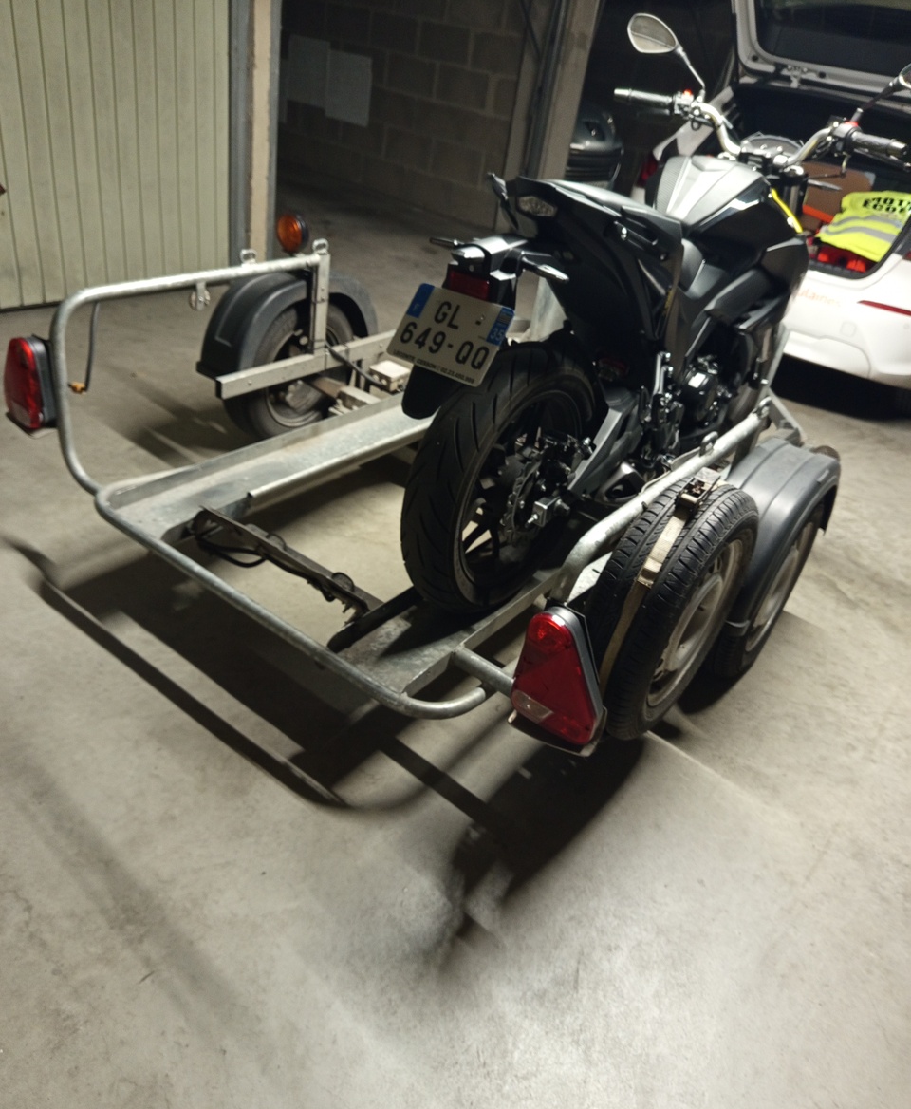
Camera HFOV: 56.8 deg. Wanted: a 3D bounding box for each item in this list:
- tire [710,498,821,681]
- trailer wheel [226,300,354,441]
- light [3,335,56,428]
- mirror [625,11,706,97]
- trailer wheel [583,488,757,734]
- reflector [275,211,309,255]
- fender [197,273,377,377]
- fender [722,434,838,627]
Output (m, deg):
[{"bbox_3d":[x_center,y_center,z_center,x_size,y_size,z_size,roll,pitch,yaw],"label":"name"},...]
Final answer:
[{"bbox_3d":[0.777,0.057,2.172,0.152,0.540,0.540,27,36,26],"label":"tire"},{"bbox_3d":[-0.559,-0.632,2.910,0.152,0.540,0.540,27,36,26],"label":"trailer wheel"},{"bbox_3d":[-1.042,-0.436,2.054,0.145,0.220,0.060,27,36,26],"label":"light"},{"bbox_3d":[0.584,-1.368,2.300,0.250,0.175,0.090,27,36,26],"label":"mirror"},{"bbox_3d":[0.427,0.104,1.700,0.158,0.545,0.545,27,36,26],"label":"trailer wheel"},{"bbox_3d":[-0.496,-0.984,2.574,0.107,0.115,0.058,27,36,26],"label":"reflector"},{"bbox_3d":[-0.533,-0.787,2.803,0.190,0.300,0.700,27,36,26],"label":"fender"},{"bbox_3d":[0.796,-0.102,2.069,0.190,0.300,0.700,27,36,26],"label":"fender"}]

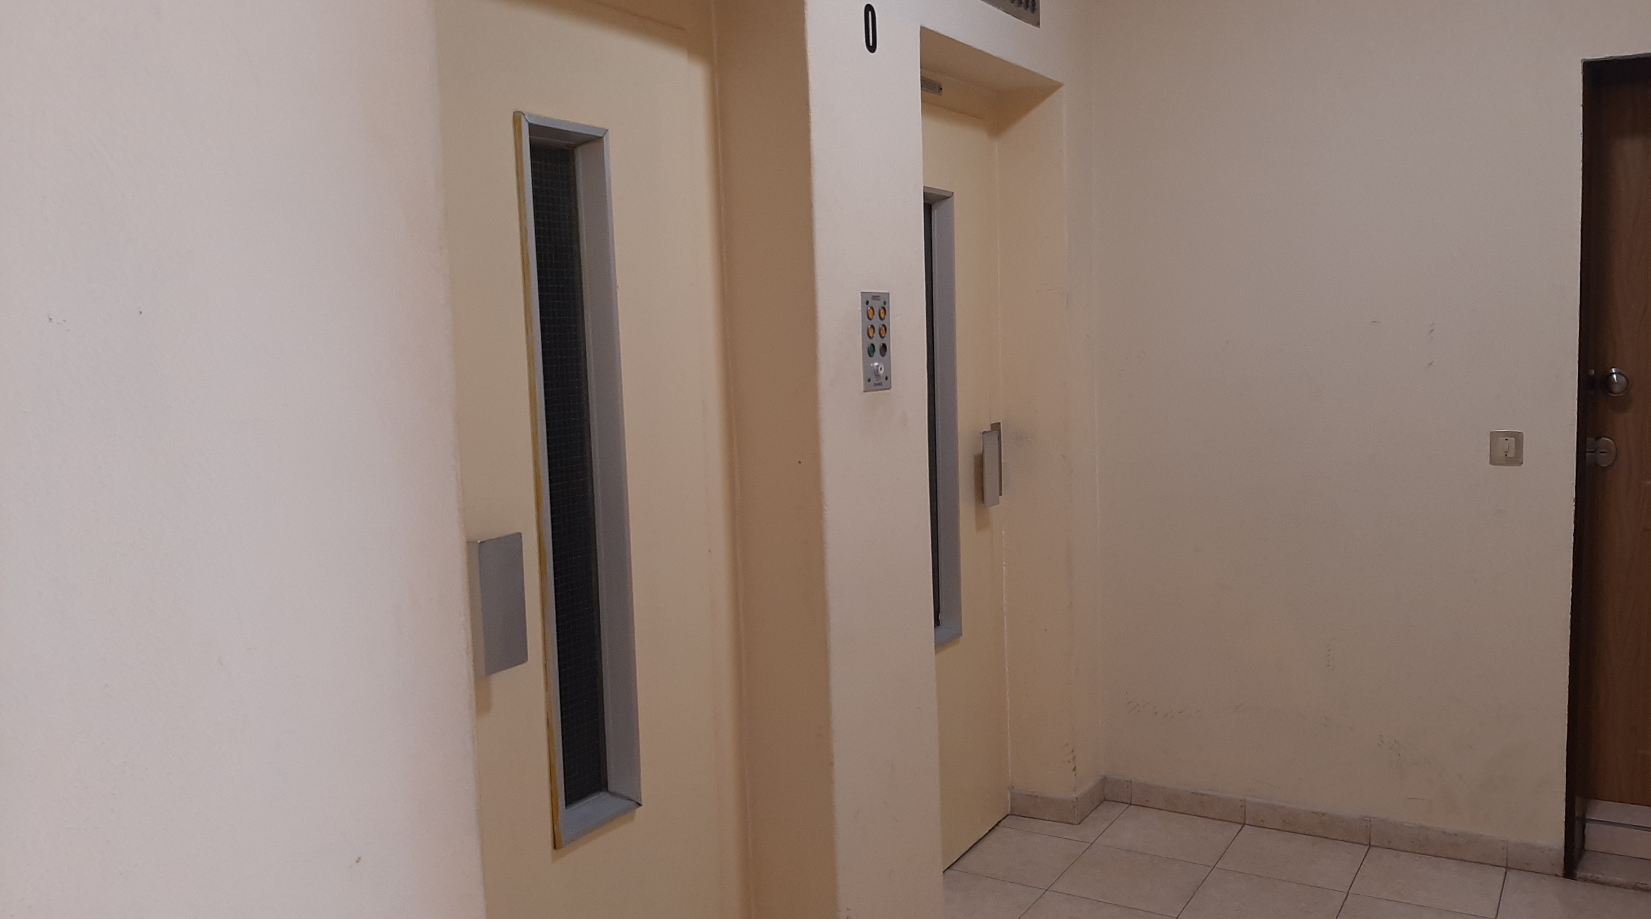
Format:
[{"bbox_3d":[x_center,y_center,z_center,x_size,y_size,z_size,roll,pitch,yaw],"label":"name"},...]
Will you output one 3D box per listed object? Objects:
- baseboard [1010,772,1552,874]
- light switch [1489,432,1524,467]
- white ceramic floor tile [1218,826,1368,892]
[{"bbox_3d":[1.215,1.018,3.550,1.425,0.081,0.240,2,7,32],"label":"baseboard"},{"bbox_3d":[1.712,-0.026,3.237,0.076,0.083,0.012,1,7,32],"label":"light switch"},{"bbox_3d":[1.256,1.069,3.457,0.330,0.010,0.330,1,7,32],"label":"white ceramic floor tile"}]

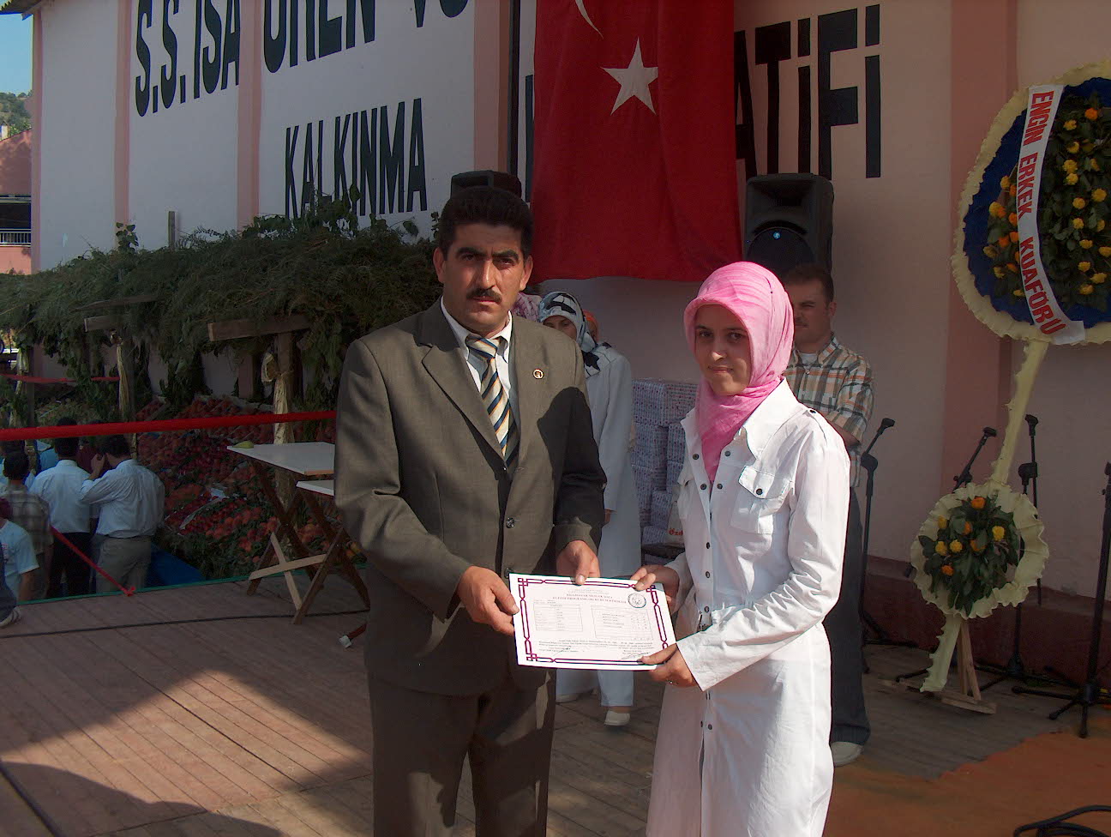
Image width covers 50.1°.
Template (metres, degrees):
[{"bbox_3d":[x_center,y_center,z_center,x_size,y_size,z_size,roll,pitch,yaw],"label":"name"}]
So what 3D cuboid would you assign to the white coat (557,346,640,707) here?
[{"bbox_3d":[0.135,0.408,4.528,0.440,1.350,0.310,3,6,21],"label":"white coat"}]

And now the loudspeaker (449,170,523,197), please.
[{"bbox_3d":[-0.418,-1.181,7.180,0.360,0.600,0.340,5,8,40],"label":"loudspeaker"}]

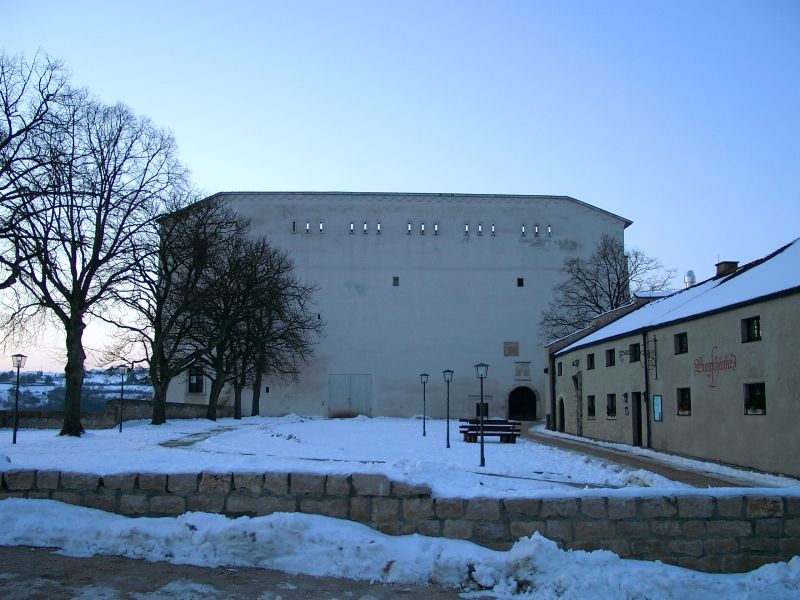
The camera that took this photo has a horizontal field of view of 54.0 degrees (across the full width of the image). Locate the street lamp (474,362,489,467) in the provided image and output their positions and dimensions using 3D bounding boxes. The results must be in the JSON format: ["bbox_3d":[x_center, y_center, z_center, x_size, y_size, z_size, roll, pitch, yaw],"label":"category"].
[{"bbox_3d":[2.445,3.372,23.126,0.450,3.000,0.450,0,-7,0],"label":"street lamp"}]

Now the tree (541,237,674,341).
[{"bbox_3d":[13.602,1.689,51.758,8.600,12.228,8.300,0,-7,0],"label":"tree"}]

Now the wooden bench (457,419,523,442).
[{"bbox_3d":[3.837,5.620,33.655,2.550,0.920,1.000,0,-7,0],"label":"wooden bench"}]

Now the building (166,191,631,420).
[{"bbox_3d":[-0.607,1.245,66.425,35.784,17.140,15.000,1,-7,-2],"label":"building"}]

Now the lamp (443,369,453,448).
[{"bbox_3d":[1.883,4.220,30.394,0.450,3.000,0.450,0,-7,0],"label":"lamp"}]

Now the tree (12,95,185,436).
[{"bbox_3d":[-12.425,-1.634,32.383,6.805,14.242,7.000,0,-7,0],"label":"tree"}]

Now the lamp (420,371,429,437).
[{"bbox_3d":[1.201,5.079,37.992,0.450,3.000,0.450,0,-7,0],"label":"lamp"}]

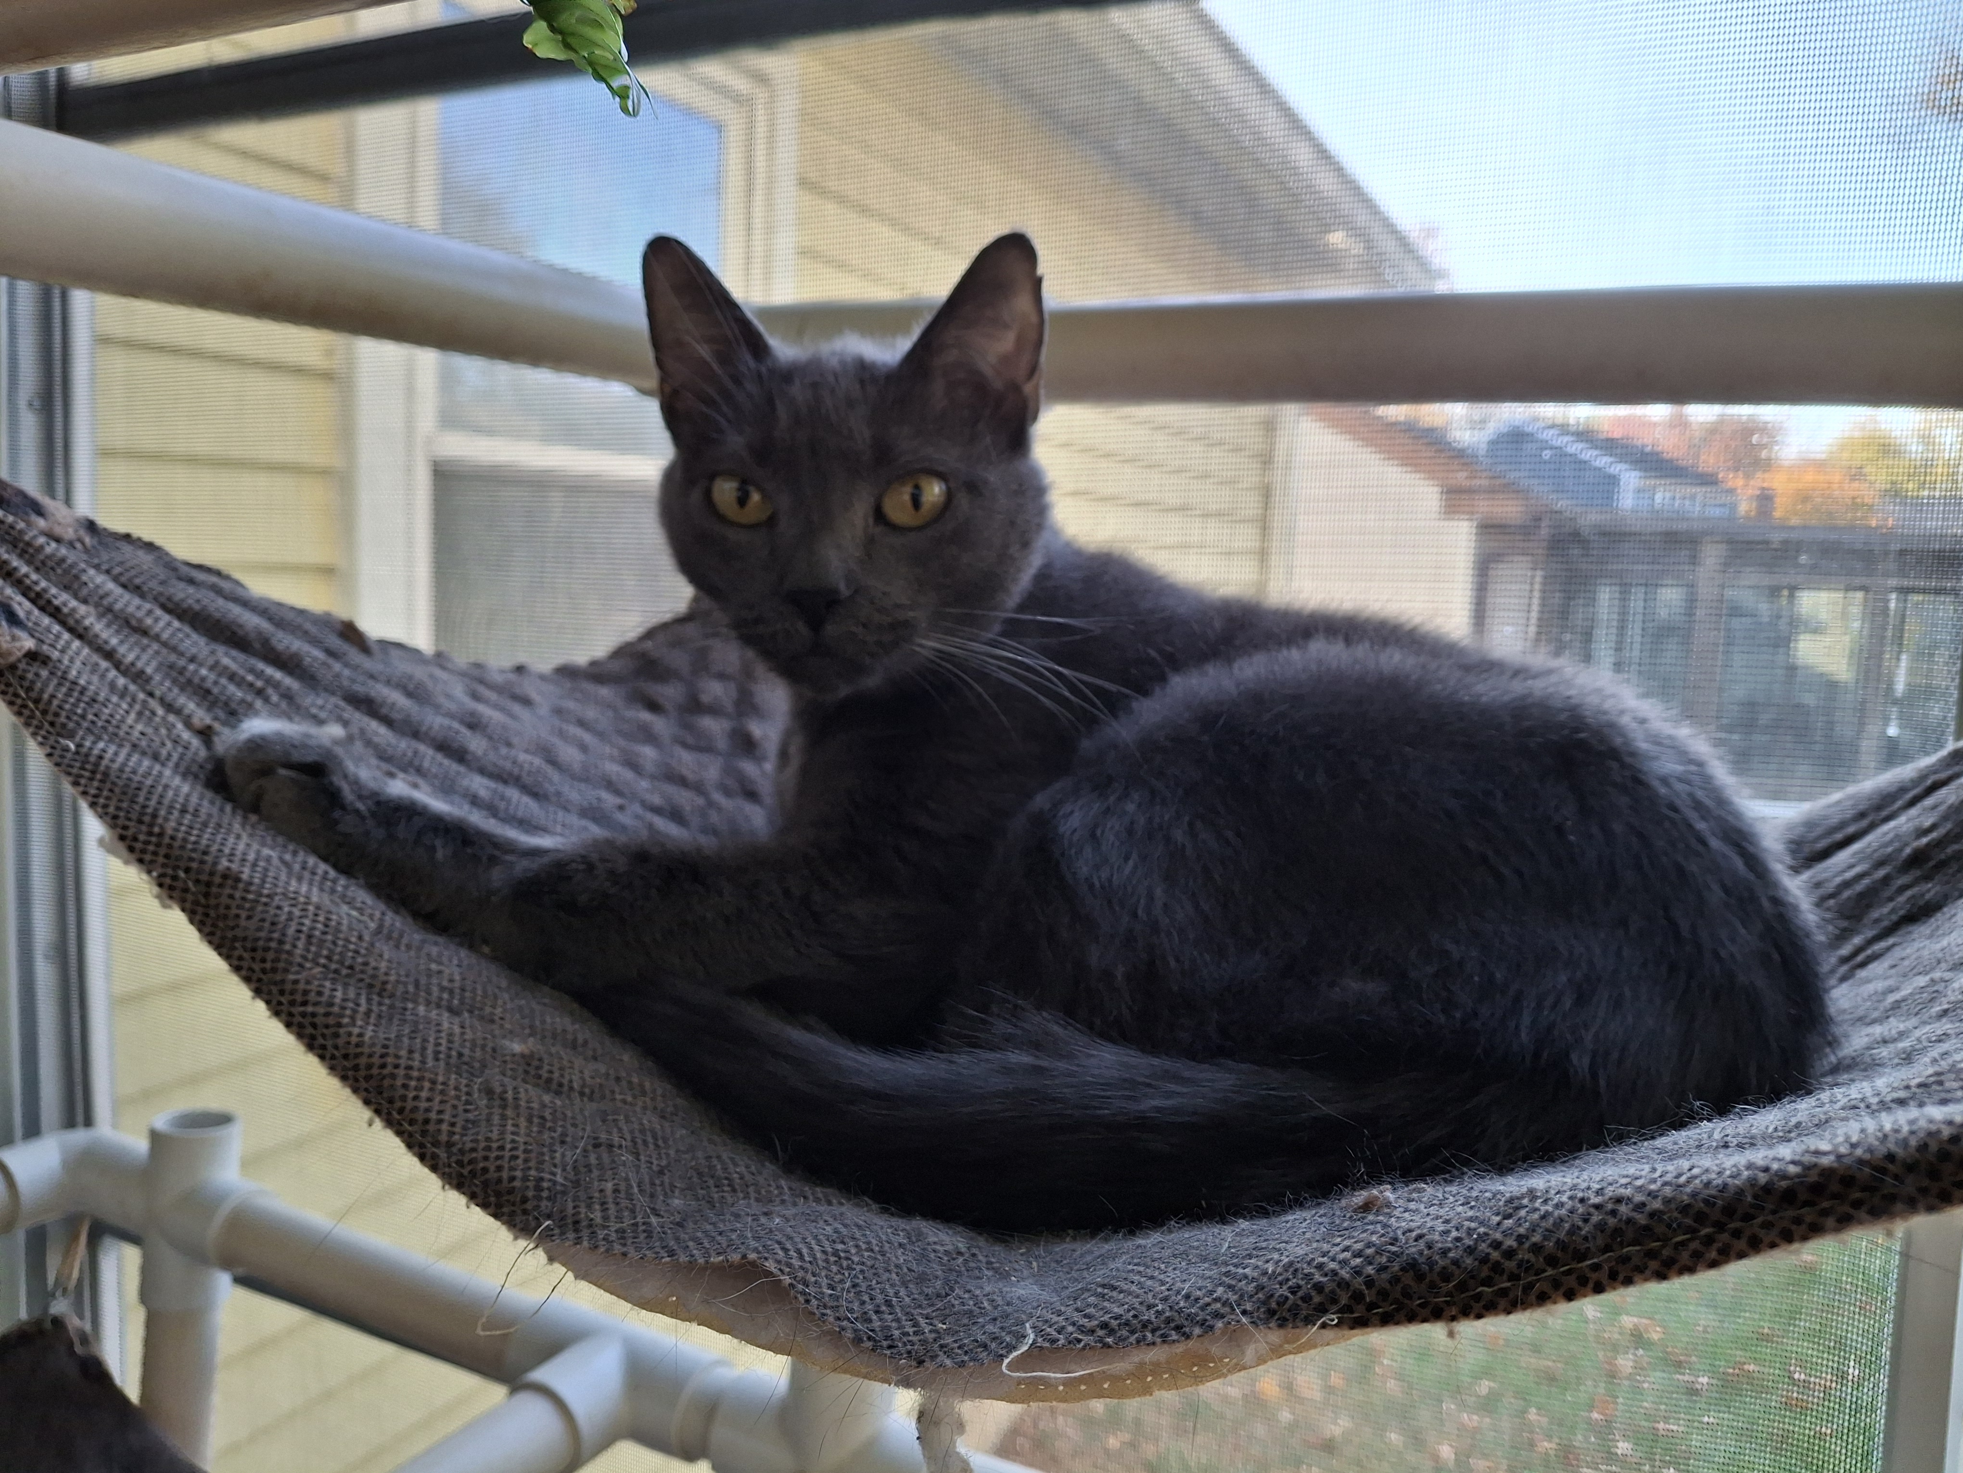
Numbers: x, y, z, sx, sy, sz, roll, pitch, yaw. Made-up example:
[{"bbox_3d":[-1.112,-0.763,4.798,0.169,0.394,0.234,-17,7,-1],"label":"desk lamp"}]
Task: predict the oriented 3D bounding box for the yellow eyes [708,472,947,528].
[{"bbox_3d":[-0.041,-0.064,0.381,0.063,0.015,0.015,1,7,4],"label":"yellow eyes"}]

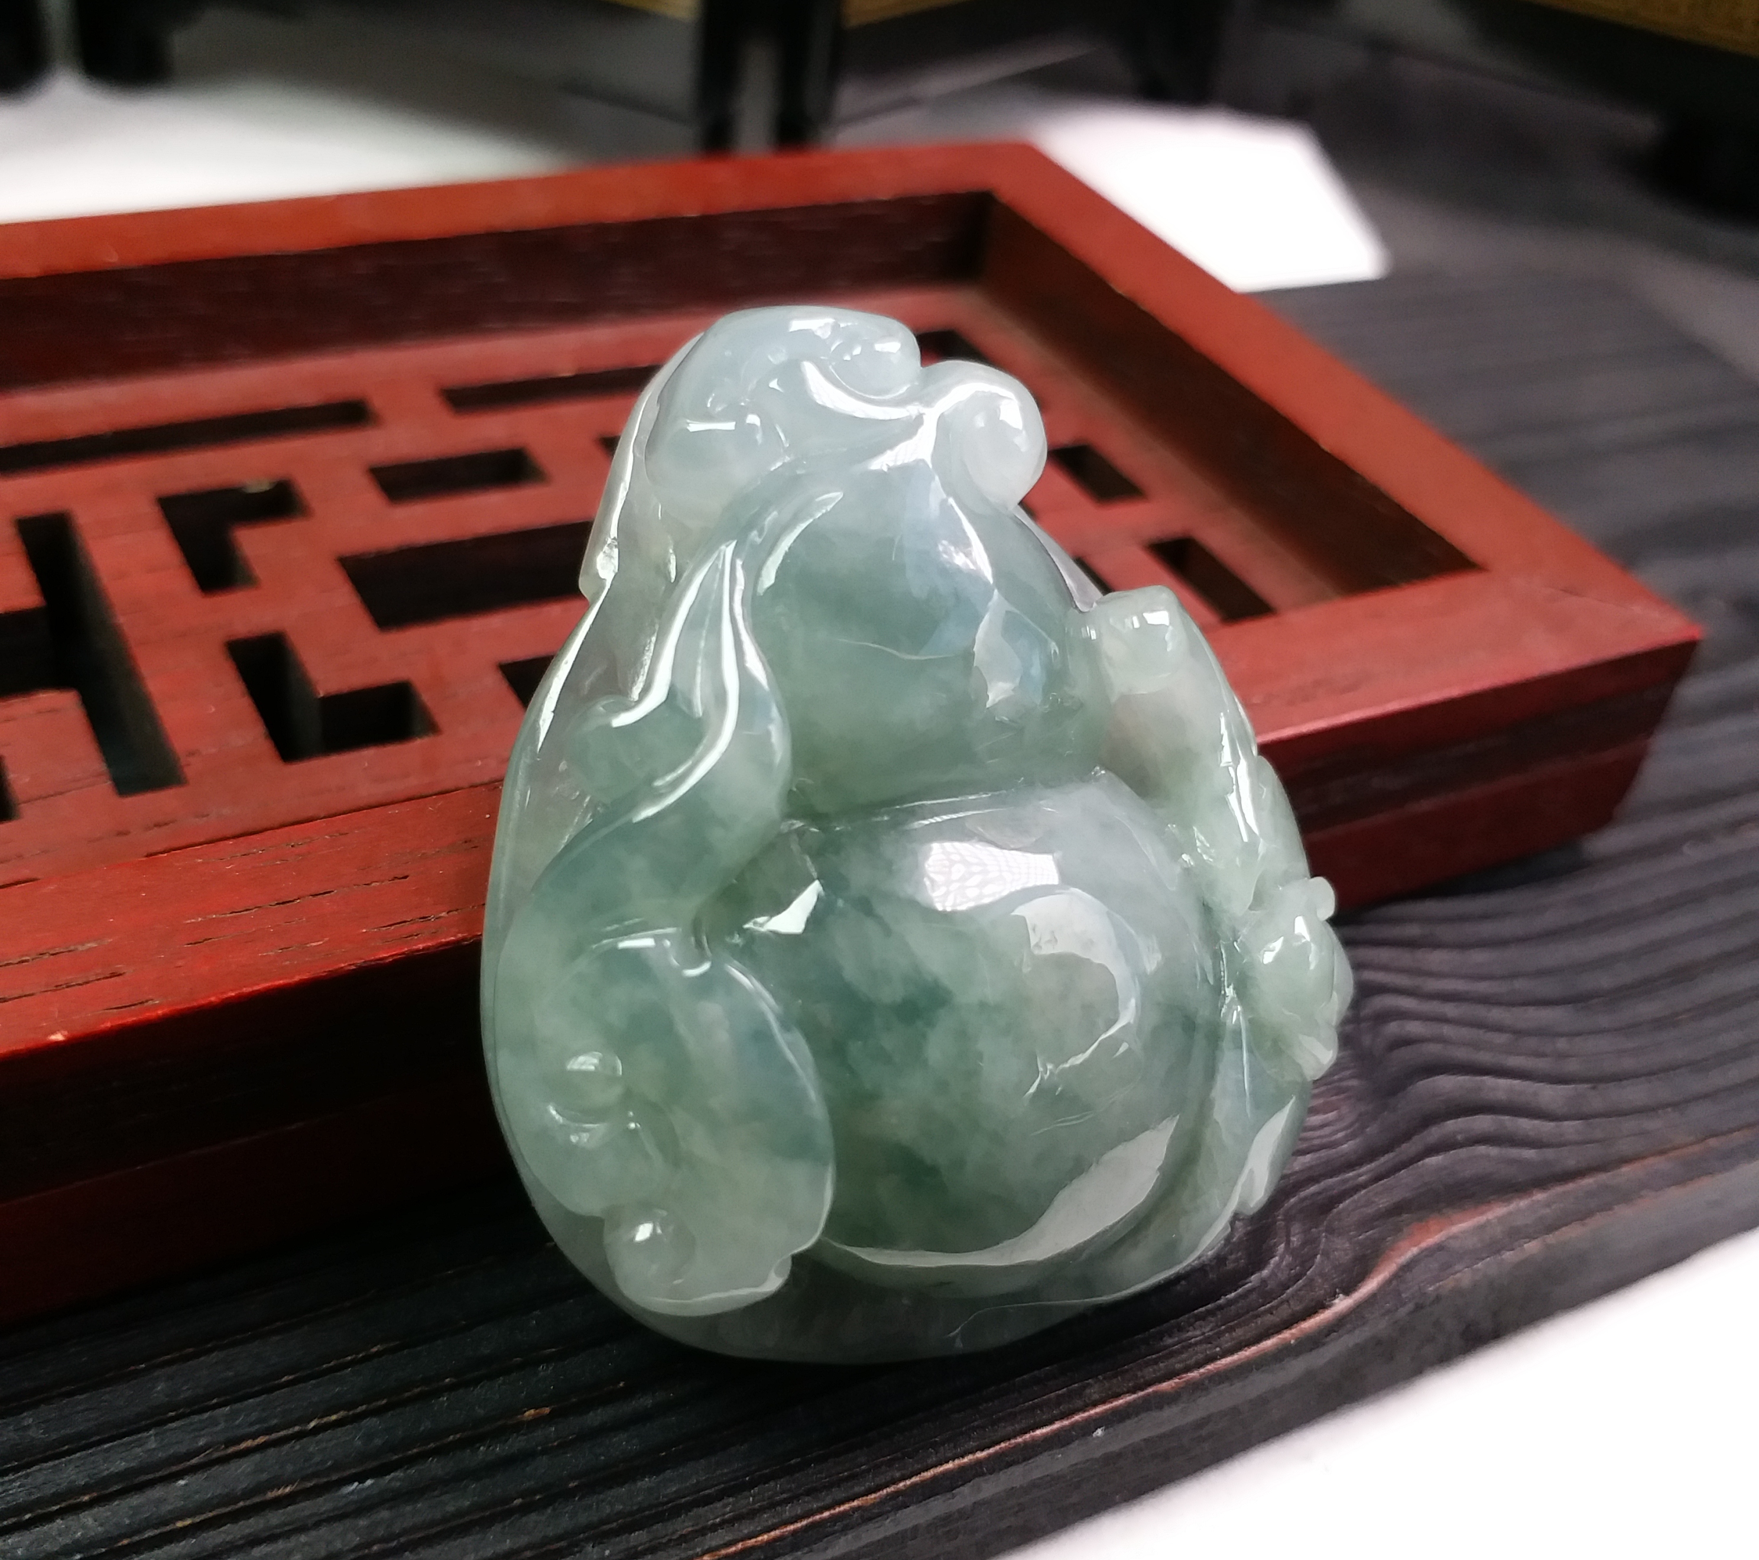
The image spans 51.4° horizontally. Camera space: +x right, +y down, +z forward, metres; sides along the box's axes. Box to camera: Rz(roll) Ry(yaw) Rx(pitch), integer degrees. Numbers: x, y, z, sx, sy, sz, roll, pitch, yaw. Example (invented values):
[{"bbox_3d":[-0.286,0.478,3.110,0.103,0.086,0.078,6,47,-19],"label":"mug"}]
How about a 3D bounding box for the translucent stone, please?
[{"bbox_3d":[0.003,0.002,0.094,0.048,0.017,0.055,-13,86,-26],"label":"translucent stone"}]

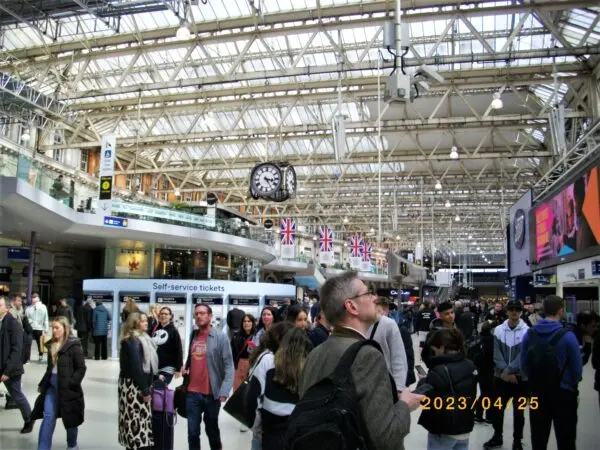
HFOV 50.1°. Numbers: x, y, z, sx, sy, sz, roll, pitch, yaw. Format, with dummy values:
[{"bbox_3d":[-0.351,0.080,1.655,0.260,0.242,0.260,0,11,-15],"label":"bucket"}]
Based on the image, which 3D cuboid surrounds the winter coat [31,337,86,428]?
[{"bbox_3d":[-2.674,1.744,7.100,0.500,0.970,0.400,-5,-9,41],"label":"winter coat"}]

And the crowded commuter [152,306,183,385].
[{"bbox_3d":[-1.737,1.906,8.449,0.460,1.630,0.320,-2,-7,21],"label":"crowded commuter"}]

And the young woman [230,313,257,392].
[{"bbox_3d":[-0.744,1.984,8.695,0.450,1.570,0.320,0,-7,6],"label":"young woman"}]

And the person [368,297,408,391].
[{"bbox_3d":[0.814,1.540,5.842,0.350,1.770,0.500,2,-7,-6],"label":"person"}]

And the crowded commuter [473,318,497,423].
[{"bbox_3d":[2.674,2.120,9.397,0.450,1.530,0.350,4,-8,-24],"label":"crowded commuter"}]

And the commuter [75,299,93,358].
[{"bbox_3d":[-6.241,2.986,18.575,0.400,1.720,0.500,7,-9,-40],"label":"commuter"}]

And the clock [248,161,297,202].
[{"bbox_3d":[-1.501,-2.374,35.000,1.970,2.080,1.970,-2,-7,22],"label":"clock"}]

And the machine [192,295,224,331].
[{"bbox_3d":[-2.675,2.982,18.735,0.900,1.900,0.600,2,-7,-5],"label":"machine"}]

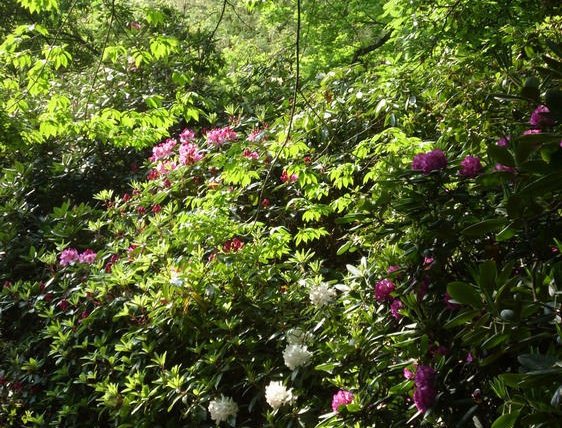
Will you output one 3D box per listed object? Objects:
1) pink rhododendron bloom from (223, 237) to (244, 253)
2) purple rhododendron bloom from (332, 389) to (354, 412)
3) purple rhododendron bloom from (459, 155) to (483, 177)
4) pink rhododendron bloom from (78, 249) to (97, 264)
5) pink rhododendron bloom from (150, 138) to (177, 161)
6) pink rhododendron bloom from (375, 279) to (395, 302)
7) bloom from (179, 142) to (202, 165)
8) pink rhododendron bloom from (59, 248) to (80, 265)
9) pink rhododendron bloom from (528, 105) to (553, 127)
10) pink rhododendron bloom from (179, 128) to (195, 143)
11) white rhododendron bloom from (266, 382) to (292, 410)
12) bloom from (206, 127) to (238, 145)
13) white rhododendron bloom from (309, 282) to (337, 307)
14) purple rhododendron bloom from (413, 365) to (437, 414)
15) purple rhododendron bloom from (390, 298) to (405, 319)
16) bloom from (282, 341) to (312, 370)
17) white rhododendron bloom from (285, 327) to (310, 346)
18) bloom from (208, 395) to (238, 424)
[{"bbox_3d":[-0.267,0.177,10.100,0.124,0.090,0.111,0,-1,-2],"label":"pink rhododendron bloom"},{"bbox_3d":[0.292,0.871,8.400,0.111,0.108,0.100,0,-1,2],"label":"purple rhododendron bloom"},{"bbox_3d":[0.906,-0.227,8.600,0.112,0.103,0.110,0,0,0],"label":"purple rhododendron bloom"},{"bbox_3d":[-1.173,0.258,10.900,0.115,0.093,0.103,0,-1,-6],"label":"pink rhododendron bloom"},{"bbox_3d":[-0.719,-0.395,11.000,0.159,0.142,0.143,0,-1,-4],"label":"pink rhododendron bloom"},{"bbox_3d":[0.501,0.370,8.700,0.100,0.105,0.100,0,0,0],"label":"pink rhododendron bloom"},{"bbox_3d":[-0.554,-0.370,11.000,0.147,0.147,0.132,0,-1,-3],"label":"bloom"},{"bbox_3d":[-1.294,0.260,11.000,0.130,0.110,0.120,0,0,0],"label":"pink rhododendron bloom"},{"bbox_3d":[1.101,-0.412,7.600,0.110,0.093,0.099,0,-1,8],"label":"pink rhododendron bloom"},{"bbox_3d":[-0.594,-0.493,11.300,0.105,0.100,0.100,0,0,0],"label":"pink rhododendron bloom"},{"bbox_3d":[-0.012,0.899,8.900,0.139,0.139,0.125,0,-1,0],"label":"white rhododendron bloom"},{"bbox_3d":[-0.364,-0.483,11.200,0.190,0.115,0.150,0,0,0],"label":"bloom"},{"bbox_3d":[0.226,0.439,9.800,0.148,0.135,0.140,0,0,0],"label":"white rhododendron bloom"},{"bbox_3d":[0.655,0.800,8.200,0.110,0.219,0.120,0,-1,5],"label":"purple rhododendron bloom"},{"bbox_3d":[0.564,0.457,8.700,0.080,0.100,0.080,0,0,0],"label":"purple rhododendron bloom"},{"bbox_3d":[0.084,0.724,9.200,0.153,0.143,0.138,0,-1,1],"label":"bloom"},{"bbox_3d":[0.087,0.658,9.500,0.138,0.115,0.130,0,0,0],"label":"white rhododendron bloom"},{"bbox_3d":[-0.288,0.979,9.000,0.140,0.130,0.135,0,0,0],"label":"bloom"}]

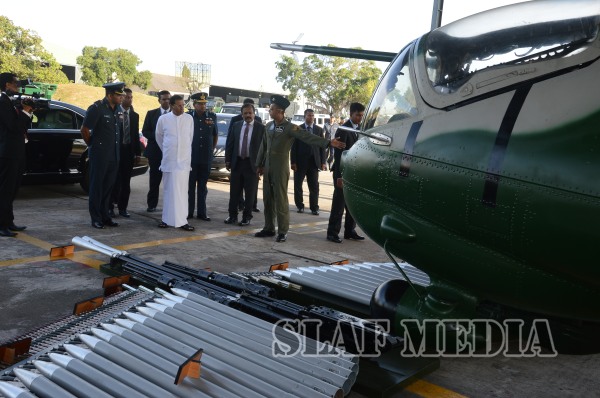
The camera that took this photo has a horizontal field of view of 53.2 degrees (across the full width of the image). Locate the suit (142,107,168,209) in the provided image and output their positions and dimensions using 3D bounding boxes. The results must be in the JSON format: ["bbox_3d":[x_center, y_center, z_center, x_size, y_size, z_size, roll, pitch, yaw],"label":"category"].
[{"bbox_3d":[-2.058,-0.580,8.804,0.520,1.470,0.320,2,8,-21],"label":"suit"}]

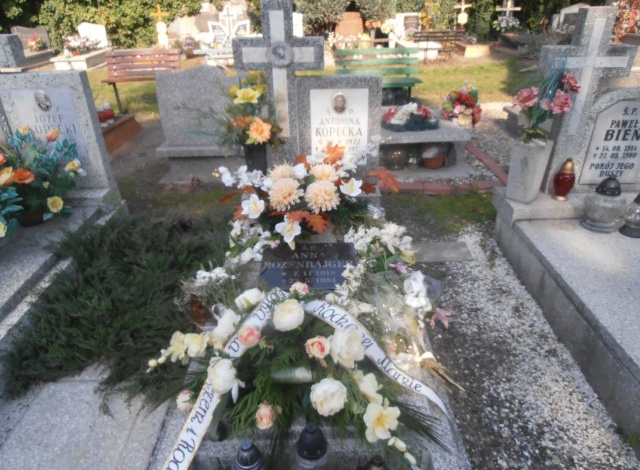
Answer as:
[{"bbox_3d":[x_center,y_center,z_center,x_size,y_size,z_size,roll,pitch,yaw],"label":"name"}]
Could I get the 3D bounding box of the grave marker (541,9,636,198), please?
[{"bbox_3d":[1.570,-0.793,2.750,0.520,1.110,0.120,0,28,1],"label":"grave marker"}]

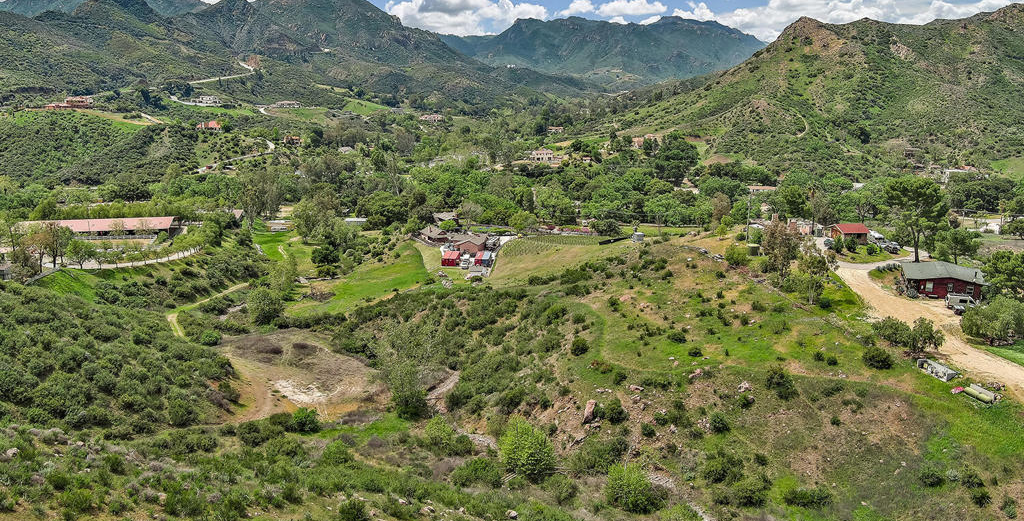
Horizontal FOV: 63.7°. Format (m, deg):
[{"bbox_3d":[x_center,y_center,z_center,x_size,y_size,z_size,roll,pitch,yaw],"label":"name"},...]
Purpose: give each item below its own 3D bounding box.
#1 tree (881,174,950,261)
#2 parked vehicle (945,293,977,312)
[{"bbox_3d":[78.070,-7.744,158.610,11.400,16.500,11.000,5,11,26],"label":"tree"},{"bbox_3d":[69.982,6.462,127.832,4.800,2.000,1.900,3,10,17],"label":"parked vehicle"}]

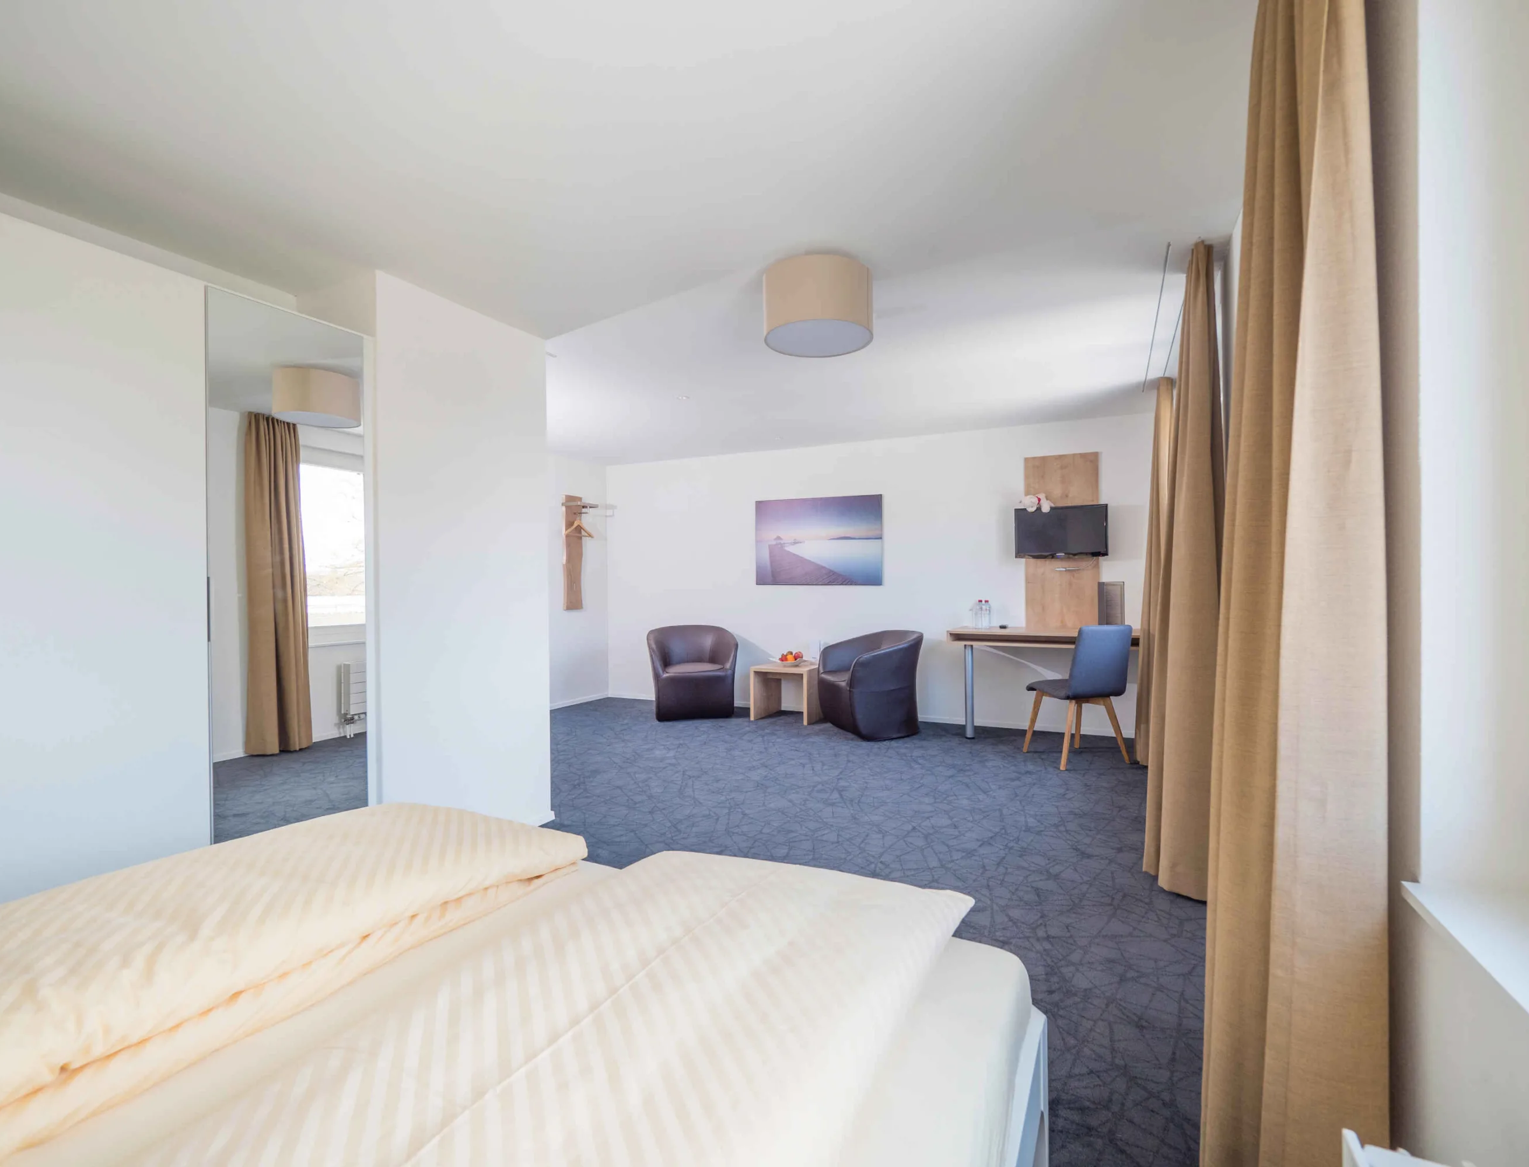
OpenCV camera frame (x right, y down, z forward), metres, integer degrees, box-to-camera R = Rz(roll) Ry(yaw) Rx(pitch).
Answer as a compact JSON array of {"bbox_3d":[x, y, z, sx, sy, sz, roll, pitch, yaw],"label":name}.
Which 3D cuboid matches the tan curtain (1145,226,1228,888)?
[{"bbox_3d":[1.606,-0.046,2.420,0.272,2.383,0.349,0,0,28],"label":"tan curtain"}]

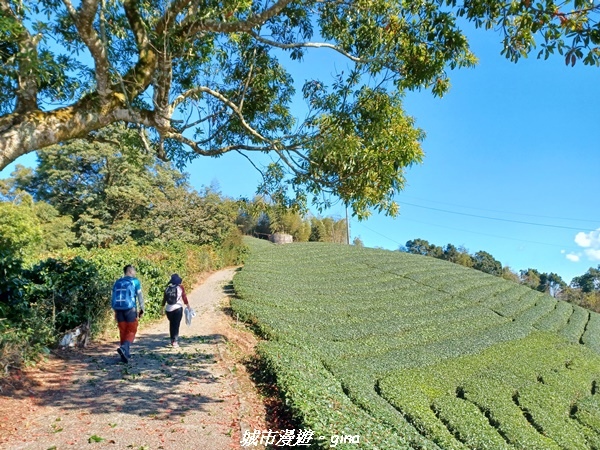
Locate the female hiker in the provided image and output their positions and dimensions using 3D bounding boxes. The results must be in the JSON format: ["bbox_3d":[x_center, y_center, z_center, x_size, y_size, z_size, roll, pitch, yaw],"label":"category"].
[{"bbox_3d":[-2.633,1.815,9.200,0.530,1.570,0.420,-1,-6,6],"label":"female hiker"}]

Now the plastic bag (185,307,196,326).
[{"bbox_3d":[-2.312,1.932,9.150,0.250,0.420,0.200,-1,-6,10],"label":"plastic bag"}]

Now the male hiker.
[{"bbox_3d":[-2.977,1.537,7.500,0.560,1.690,0.580,0,-6,3],"label":"male hiker"}]

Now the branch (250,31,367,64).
[{"bbox_3d":[0.112,-2.348,5.700,1.500,0.420,0.500,0,-6,0],"label":"branch"}]

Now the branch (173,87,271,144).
[{"bbox_3d":[-1.073,-1.516,6.000,1.380,0.800,0.600,0,-6,0],"label":"branch"}]

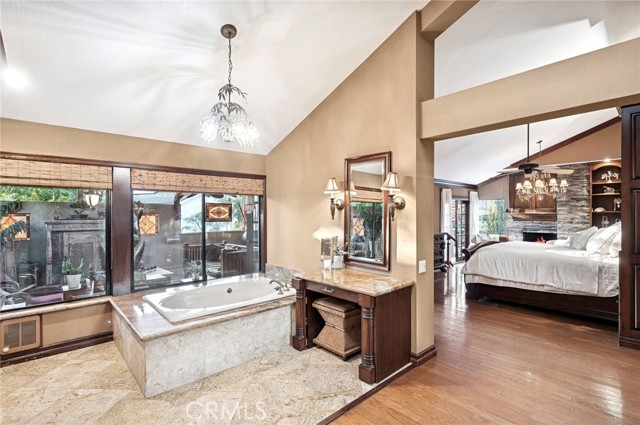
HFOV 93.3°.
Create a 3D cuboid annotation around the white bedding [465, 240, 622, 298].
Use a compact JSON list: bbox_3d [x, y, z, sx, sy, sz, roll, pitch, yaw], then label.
[{"bbox_3d":[3.804,0.805,5.005,2.030,0.682,2.088,0,0,-43],"label":"white bedding"}]

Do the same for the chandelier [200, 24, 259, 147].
[{"bbox_3d":[-0.784,-1.098,2.614,0.499,1.037,0.499,0,0,-43],"label":"chandelier"}]

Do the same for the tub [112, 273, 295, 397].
[{"bbox_3d":[-1.110,1.206,3.567,2.059,0.489,1.464,0,0,-43],"label":"tub"}]

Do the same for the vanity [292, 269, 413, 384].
[{"bbox_3d":[0.308,1.062,3.082,0.652,0.776,1.102,0,0,-43],"label":"vanity"}]

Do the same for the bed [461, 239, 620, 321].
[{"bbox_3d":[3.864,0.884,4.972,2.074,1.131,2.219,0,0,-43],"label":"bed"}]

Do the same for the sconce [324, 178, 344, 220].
[{"bbox_3d":[0.144,-0.155,3.561,0.228,0.493,0.197,0,0,-43],"label":"sconce"}]

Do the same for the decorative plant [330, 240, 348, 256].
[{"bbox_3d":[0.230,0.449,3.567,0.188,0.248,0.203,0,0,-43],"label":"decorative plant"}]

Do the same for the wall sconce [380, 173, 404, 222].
[{"bbox_3d":[0.713,-0.147,2.943,0.232,0.474,0.194,0,0,-43],"label":"wall sconce"}]

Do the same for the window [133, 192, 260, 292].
[{"bbox_3d":[-1.579,0.330,4.170,1.769,1.225,0.101,0,0,-43],"label":"window"}]

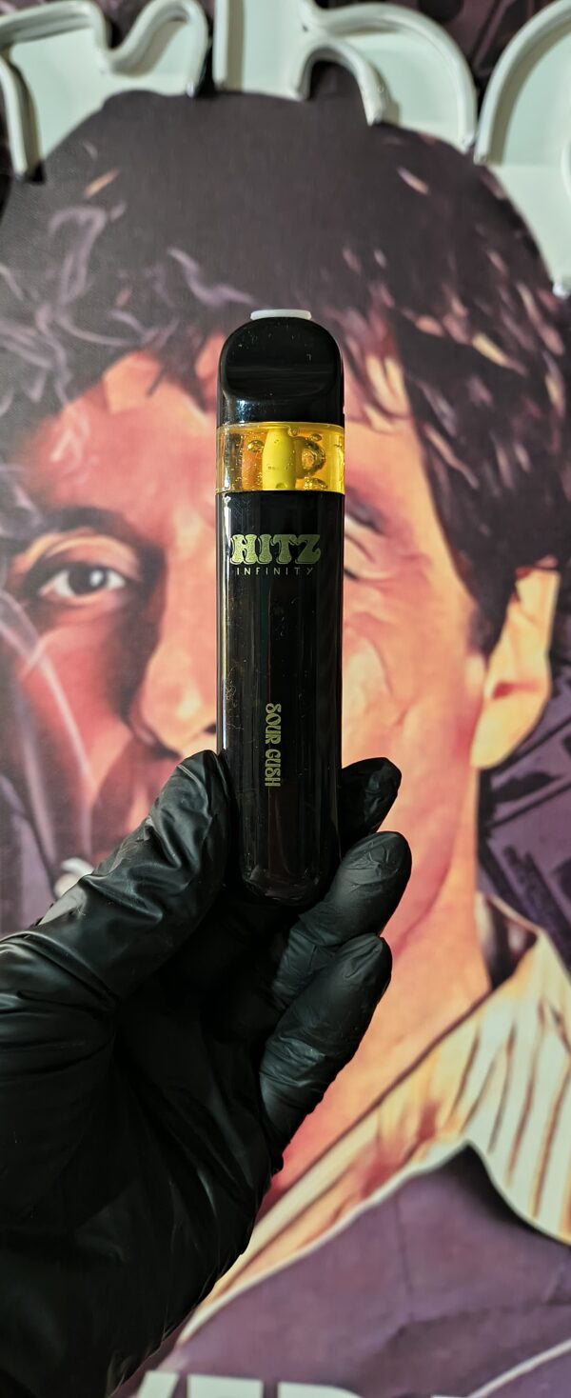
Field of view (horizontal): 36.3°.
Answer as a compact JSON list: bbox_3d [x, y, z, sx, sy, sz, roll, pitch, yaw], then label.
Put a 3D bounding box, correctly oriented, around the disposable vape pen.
[{"bbox_3d":[-0.001,-0.015,0.161,0.023,0.107,0.012,1,5,8],"label":"disposable vape pen"}]

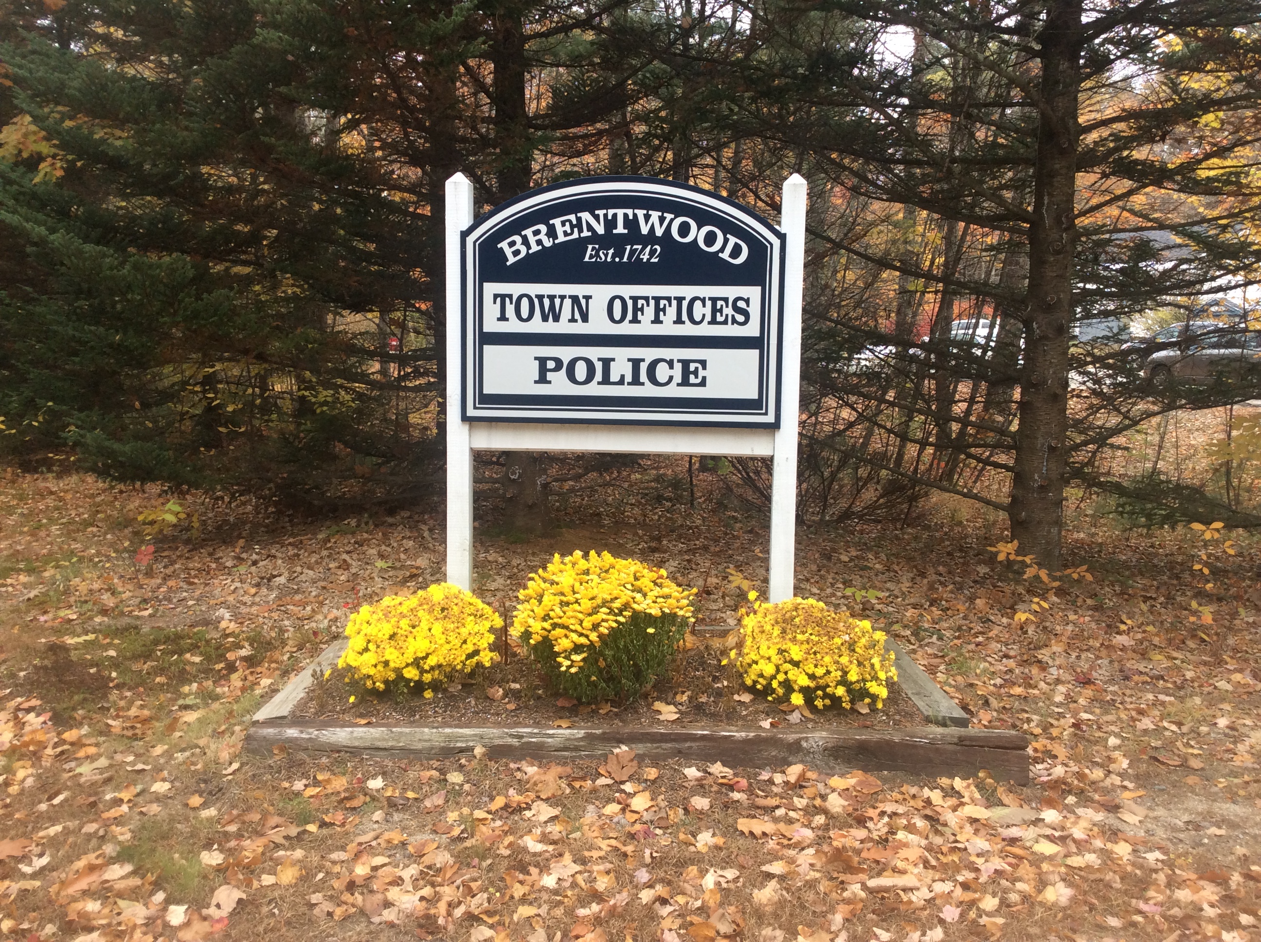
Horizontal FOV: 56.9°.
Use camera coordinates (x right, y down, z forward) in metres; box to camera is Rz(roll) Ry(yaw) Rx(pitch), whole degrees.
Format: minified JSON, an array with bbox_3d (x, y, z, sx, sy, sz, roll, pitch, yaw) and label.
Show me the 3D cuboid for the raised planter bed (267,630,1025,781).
[{"bbox_3d":[0.030,0.795,4.336,2.440,0.160,1.420,1,6,0],"label":"raised planter bed"}]

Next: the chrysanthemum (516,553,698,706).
[{"bbox_3d":[-0.093,0.520,4.176,0.638,0.478,0.620,1,6,-1],"label":"chrysanthemum"}]

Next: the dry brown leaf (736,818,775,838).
[{"bbox_3d":[0.346,0.983,3.204,0.115,0.035,0.090,2,6,7],"label":"dry brown leaf"}]

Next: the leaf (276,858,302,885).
[{"bbox_3d":[-0.830,0.976,2.833,0.068,0.040,0.095,-1,7,-17],"label":"leaf"}]

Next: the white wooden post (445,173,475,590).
[{"bbox_3d":[-0.661,-0.215,4.547,0.090,1.857,0.090,2,6,6],"label":"white wooden post"}]

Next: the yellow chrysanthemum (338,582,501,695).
[{"bbox_3d":[-0.753,0.574,4.147,0.566,0.357,0.550,0,7,-10],"label":"yellow chrysanthemum"}]

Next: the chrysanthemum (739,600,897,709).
[{"bbox_3d":[0.650,0.612,4.067,0.541,0.353,0.540,2,7,9],"label":"chrysanthemum"}]

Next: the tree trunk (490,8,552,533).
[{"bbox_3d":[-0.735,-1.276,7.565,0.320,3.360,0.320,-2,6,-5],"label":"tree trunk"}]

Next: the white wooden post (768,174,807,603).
[{"bbox_3d":[0.597,-0.180,4.425,0.090,1.857,0.090,2,6,6],"label":"white wooden post"}]

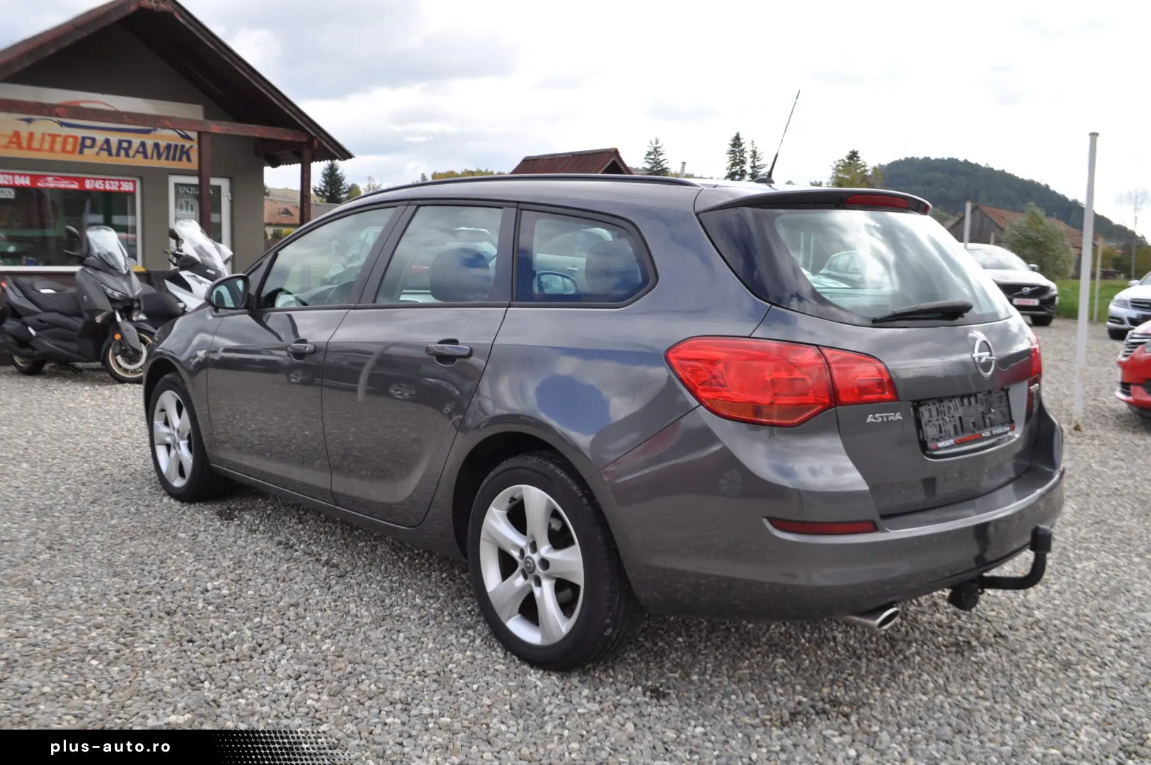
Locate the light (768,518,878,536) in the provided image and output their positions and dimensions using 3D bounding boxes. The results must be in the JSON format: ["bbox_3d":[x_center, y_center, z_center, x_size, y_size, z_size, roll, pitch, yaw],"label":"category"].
[{"bbox_3d":[0.626,0.356,2.647,0.275,0.042,0.050,-1,8,-15],"label":"light"}]

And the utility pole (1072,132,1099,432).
[{"bbox_3d":[3.792,-0.736,7.833,0.070,2.190,0.070,0,7,0],"label":"utility pole"}]

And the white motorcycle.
[{"bbox_3d":[-4.159,-0.879,10.689,2.150,1.480,0.800,6,9,37],"label":"white motorcycle"}]

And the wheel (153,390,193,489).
[{"bbox_3d":[-1.896,0.268,5.191,0.190,0.478,0.478,-6,10,-42],"label":"wheel"}]

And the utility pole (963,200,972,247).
[{"bbox_3d":[5.876,-1.670,15.930,0.075,2.150,0.075,1,7,0],"label":"utility pole"}]

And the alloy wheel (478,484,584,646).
[{"bbox_3d":[-0.076,0.543,3.237,0.190,0.480,0.480,-6,10,-42],"label":"alloy wheel"}]

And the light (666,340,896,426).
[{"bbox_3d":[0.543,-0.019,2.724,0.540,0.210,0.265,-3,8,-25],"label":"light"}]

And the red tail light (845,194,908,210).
[{"bbox_3d":[0.922,-0.546,3.188,0.335,0.036,0.045,-6,10,-42],"label":"red tail light"}]

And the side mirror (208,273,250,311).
[{"bbox_3d":[-1.469,-0.381,4.456,0.195,0.160,0.120,-6,10,-42],"label":"side mirror"}]

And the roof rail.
[{"bbox_3d":[-0.260,-0.675,3.608,0.055,0.070,1.830,-6,10,-42],"label":"roof rail"}]

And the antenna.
[{"bbox_3d":[0.658,-0.798,3.452,0.040,0.290,0.170,-6,10,-42],"label":"antenna"}]

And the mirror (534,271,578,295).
[{"bbox_3d":[-0.110,-0.521,5.645,0.230,0.160,0.140,-6,10,-42],"label":"mirror"}]

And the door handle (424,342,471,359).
[{"bbox_3d":[-0.412,-0.101,3.373,0.050,0.042,0.225,-6,10,-42],"label":"door handle"}]

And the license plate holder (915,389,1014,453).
[{"bbox_3d":[1.131,0.101,3.034,0.530,0.130,0.020,-6,-6,-42],"label":"license plate holder"}]

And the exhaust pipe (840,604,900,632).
[{"bbox_3d":[0.780,0.627,2.850,0.082,0.062,0.145,-6,10,-42],"label":"exhaust pipe"}]

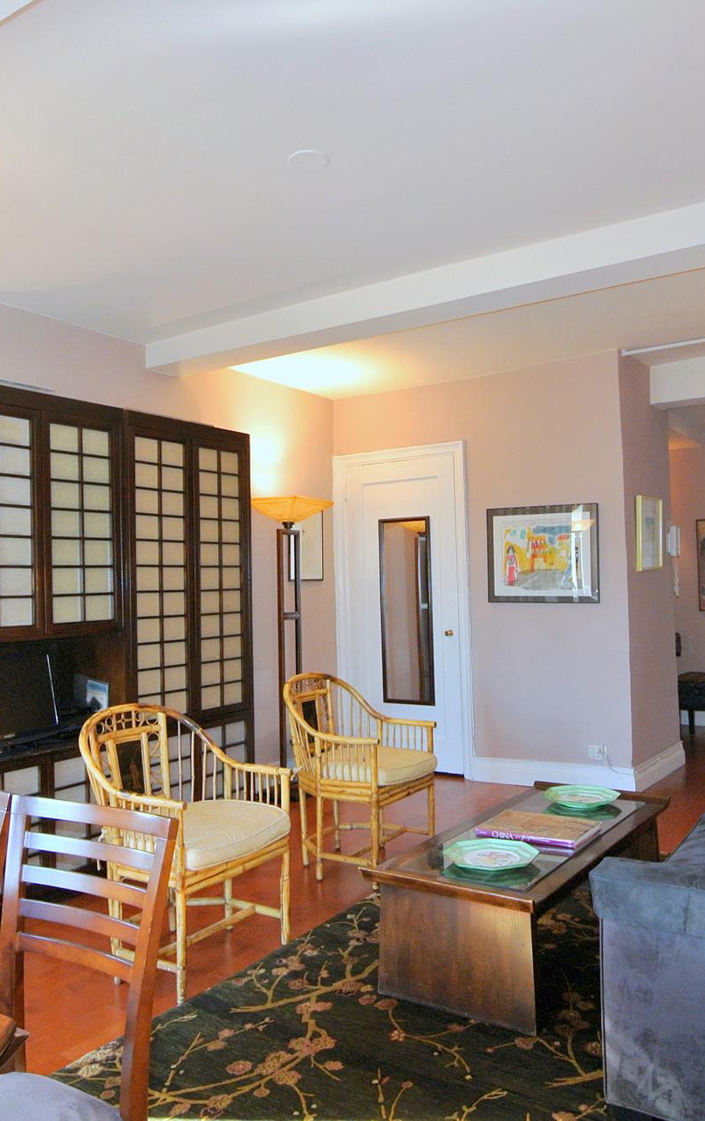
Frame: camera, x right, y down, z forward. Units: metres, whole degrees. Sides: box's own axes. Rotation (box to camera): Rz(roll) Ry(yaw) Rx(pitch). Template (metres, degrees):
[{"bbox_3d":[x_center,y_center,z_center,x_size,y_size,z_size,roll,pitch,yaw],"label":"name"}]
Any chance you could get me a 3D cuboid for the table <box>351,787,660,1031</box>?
[{"bbox_3d":[0.637,1.123,2.926,0.565,0.385,1.286,-3,-2,36],"label":"table"}]

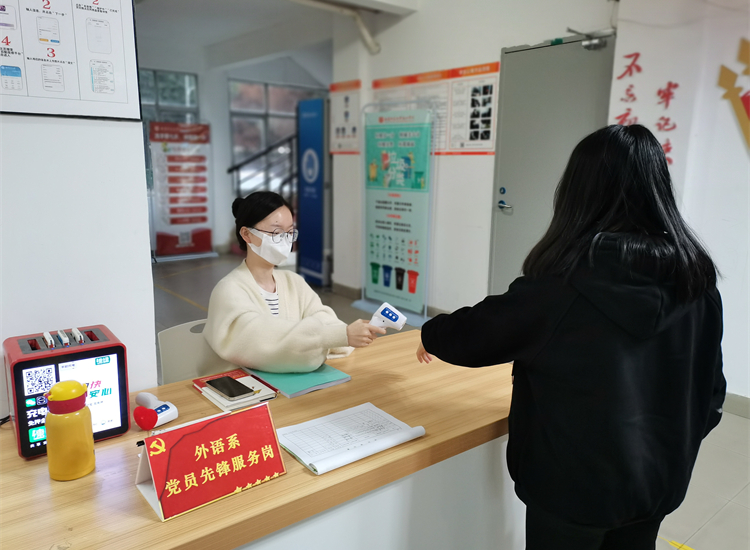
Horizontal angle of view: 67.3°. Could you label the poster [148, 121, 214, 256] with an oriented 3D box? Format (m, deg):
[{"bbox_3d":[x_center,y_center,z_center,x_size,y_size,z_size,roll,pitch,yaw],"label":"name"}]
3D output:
[{"bbox_3d":[-2.814,-1.230,8.276,0.869,1.937,0.050,-8,14,-38],"label":"poster"}]

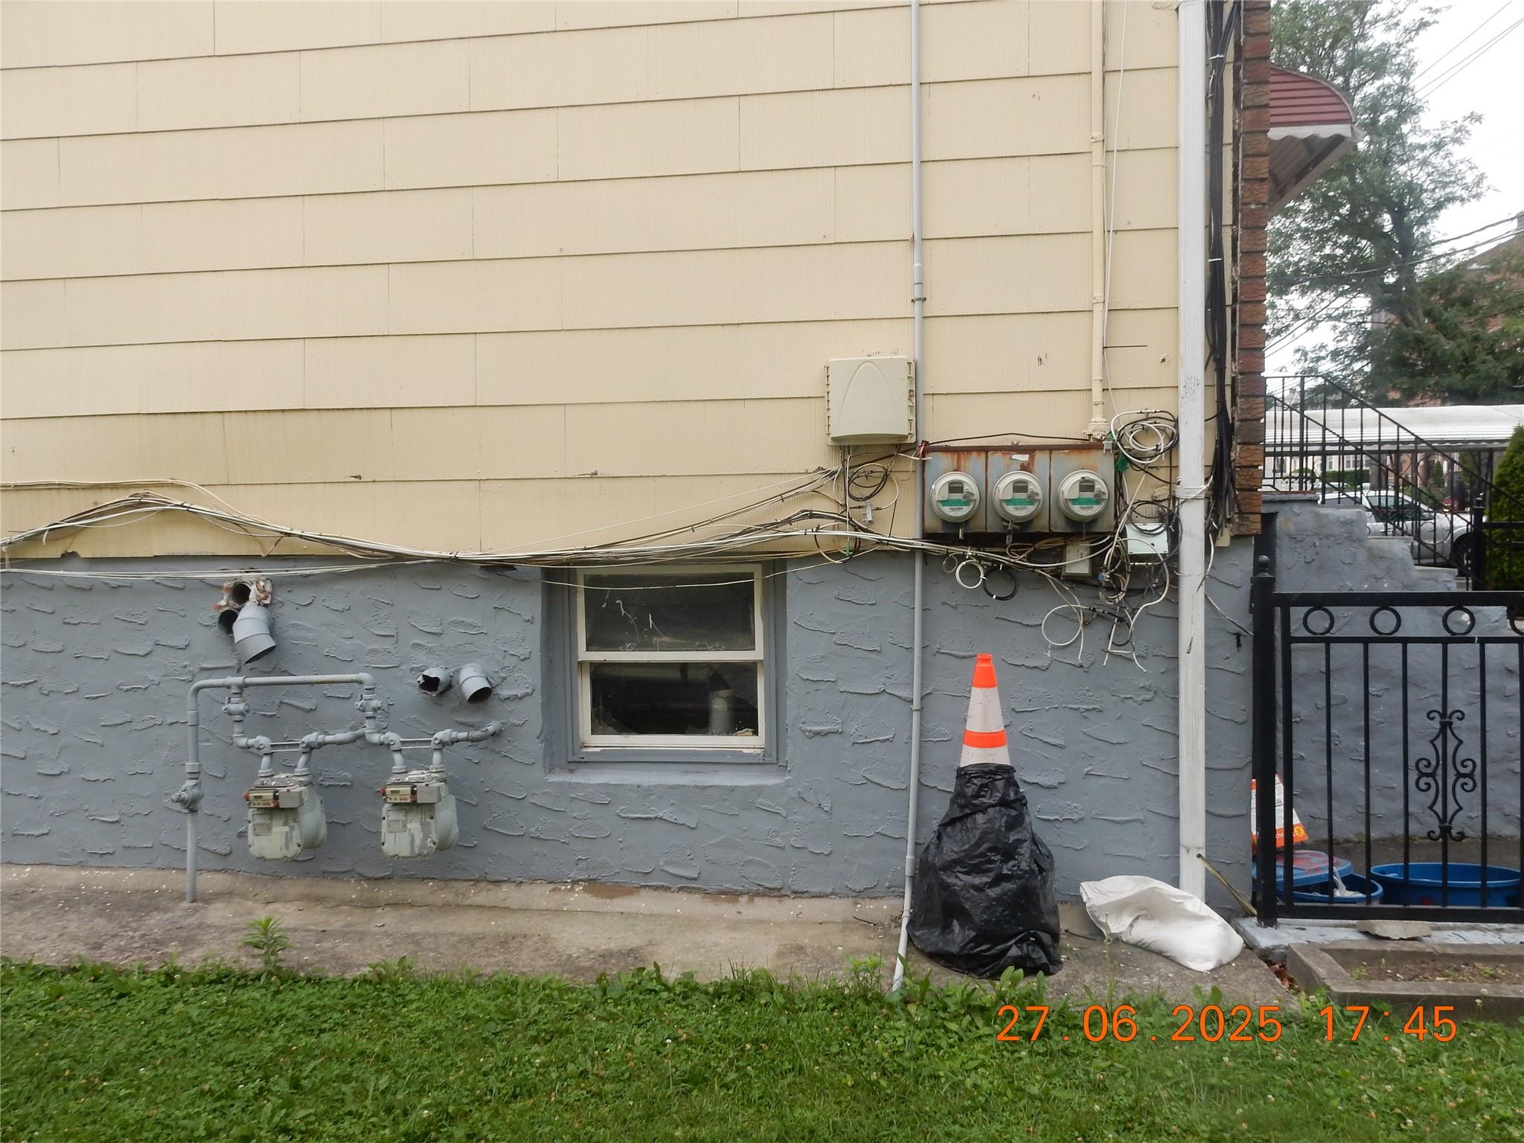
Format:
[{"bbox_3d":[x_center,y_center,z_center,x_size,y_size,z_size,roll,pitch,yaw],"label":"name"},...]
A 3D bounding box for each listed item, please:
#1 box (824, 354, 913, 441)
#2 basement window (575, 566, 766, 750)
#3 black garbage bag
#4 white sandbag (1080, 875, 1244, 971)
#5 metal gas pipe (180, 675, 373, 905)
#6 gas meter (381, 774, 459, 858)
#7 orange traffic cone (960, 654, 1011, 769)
[{"bbox_3d":[0.405,-0.637,4.112,0.320,0.325,0.110,0,3,7],"label":"box"},{"bbox_3d":[-0.365,0.347,4.435,0.765,0.745,0.100,0,3,7],"label":"basement window"},{"bbox_3d":[0.749,0.976,3.746,0.490,0.610,0.490,0,3,7],"label":"black garbage bag"},{"bbox_3d":[1.348,1.177,3.729,0.540,0.200,0.330,1,3,35],"label":"white sandbag"},{"bbox_3d":[-1.876,0.849,4.310,0.790,0.890,0.120,0,3,7],"label":"metal gas pipe"},{"bbox_3d":[-1.327,0.938,4.264,0.235,0.320,0.220,-1,3,4],"label":"gas meter"},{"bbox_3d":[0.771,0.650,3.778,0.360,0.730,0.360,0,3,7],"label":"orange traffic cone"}]

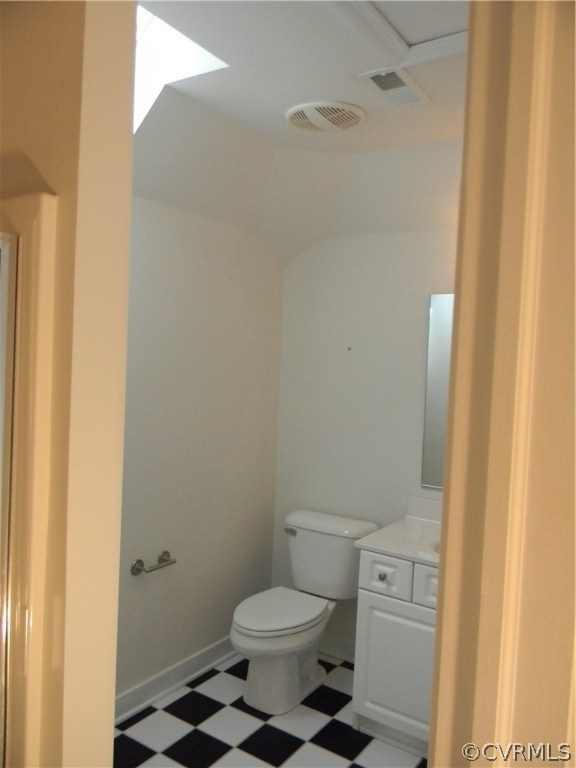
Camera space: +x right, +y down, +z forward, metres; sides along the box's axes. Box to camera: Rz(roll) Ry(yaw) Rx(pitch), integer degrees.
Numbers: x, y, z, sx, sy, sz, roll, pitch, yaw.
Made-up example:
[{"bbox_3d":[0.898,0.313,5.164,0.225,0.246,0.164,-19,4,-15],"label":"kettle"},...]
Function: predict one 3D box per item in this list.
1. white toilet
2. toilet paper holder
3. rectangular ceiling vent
[{"bbox_3d":[0.032,1.030,2.837,0.445,0.736,0.750,4,3,34],"label":"white toilet"},{"bbox_3d":[-0.554,0.765,2.626,0.070,0.063,0.222,4,3,34],"label":"toilet paper holder"},{"bbox_3d":[0.364,-0.986,2.095,0.152,0.025,0.290,4,3,34],"label":"rectangular ceiling vent"}]

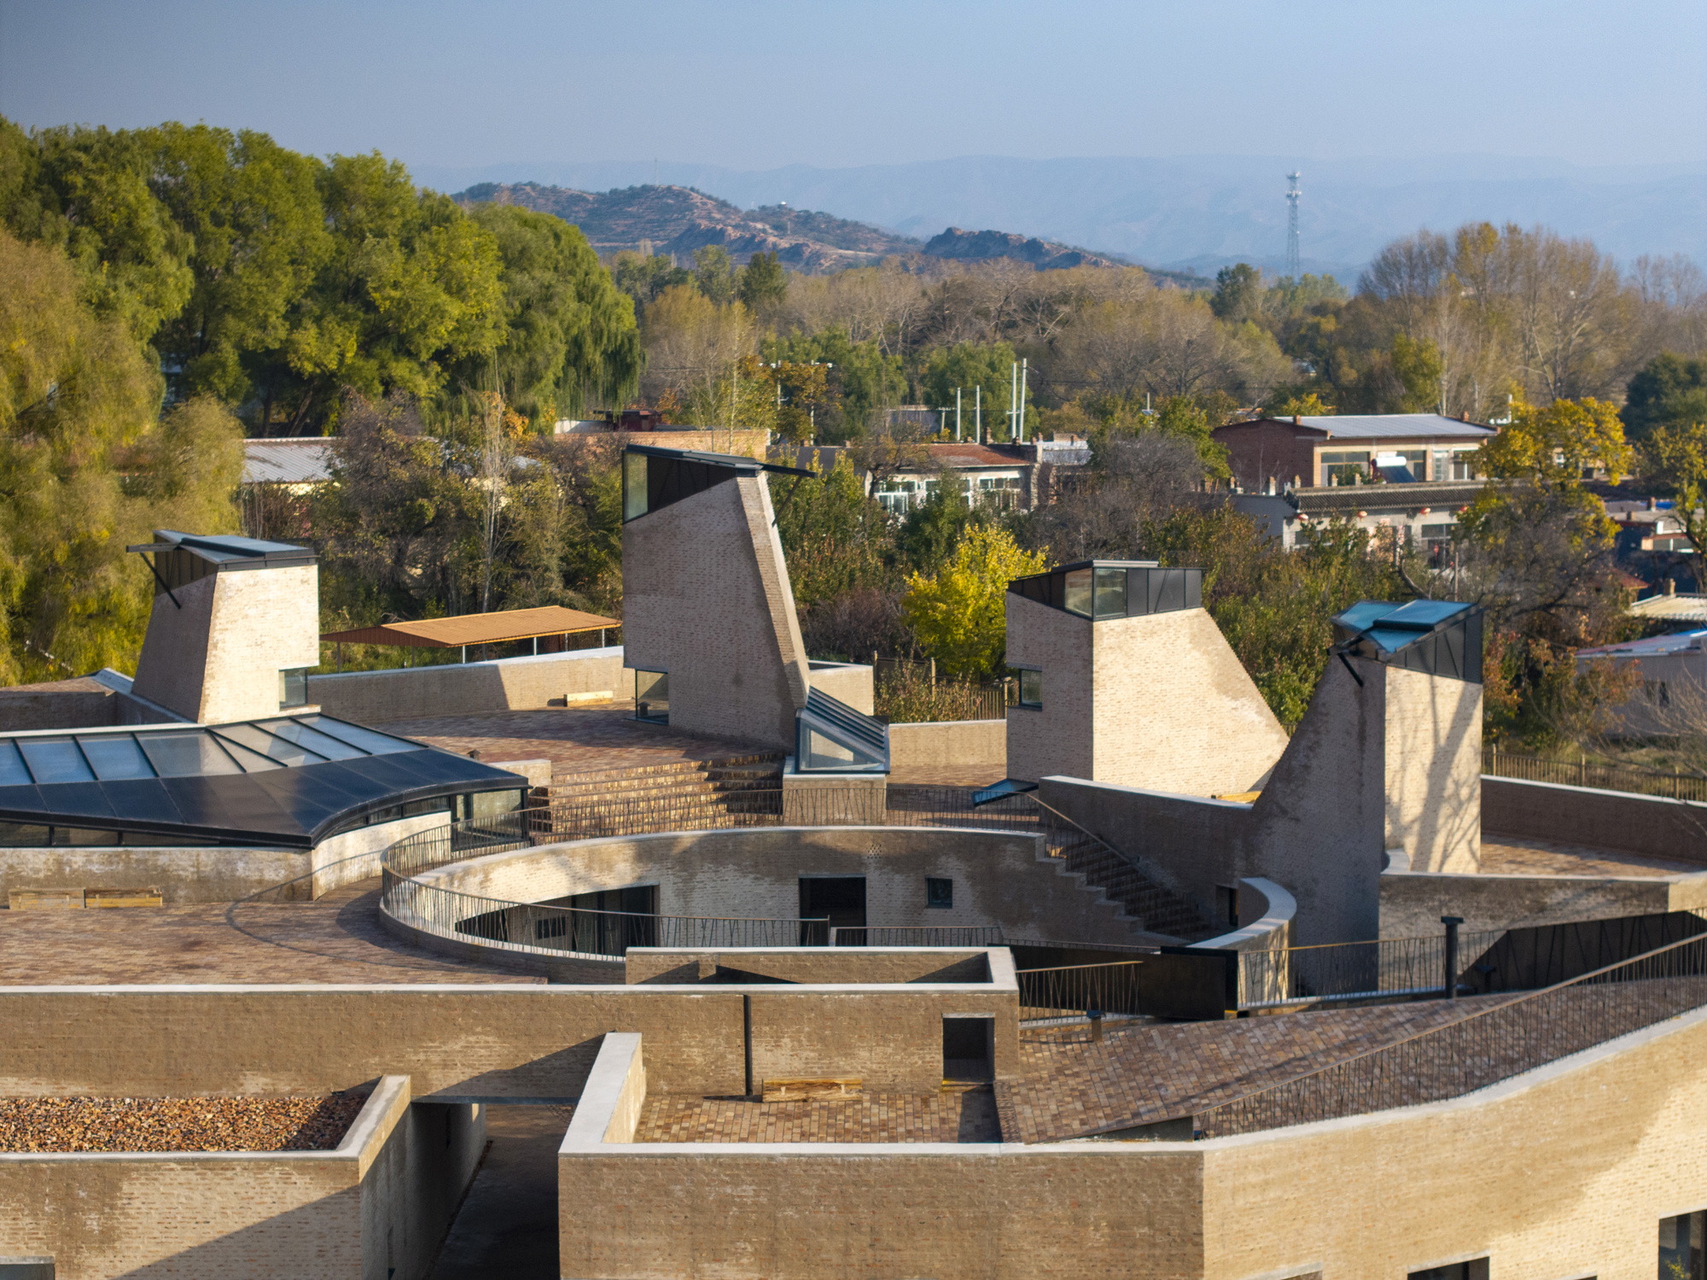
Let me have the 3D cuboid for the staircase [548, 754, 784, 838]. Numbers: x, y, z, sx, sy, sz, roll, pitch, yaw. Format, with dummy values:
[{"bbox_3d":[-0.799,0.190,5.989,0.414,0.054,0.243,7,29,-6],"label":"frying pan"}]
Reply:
[{"bbox_3d":[-3.594,3.285,71.258,6.449,1.224,1.632,-4,6,-36],"label":"staircase"}]

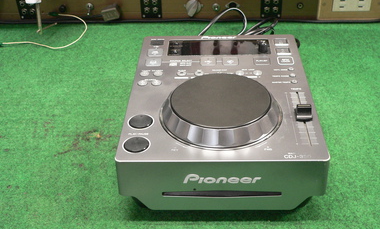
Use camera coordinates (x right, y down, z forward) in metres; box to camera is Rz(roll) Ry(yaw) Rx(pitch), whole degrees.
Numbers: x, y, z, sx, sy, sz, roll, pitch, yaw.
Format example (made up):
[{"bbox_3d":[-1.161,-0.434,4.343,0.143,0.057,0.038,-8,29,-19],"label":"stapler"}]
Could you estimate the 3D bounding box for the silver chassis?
[{"bbox_3d":[0.039,-0.008,0.660,0.218,0.100,0.285,0,36,3],"label":"silver chassis"}]

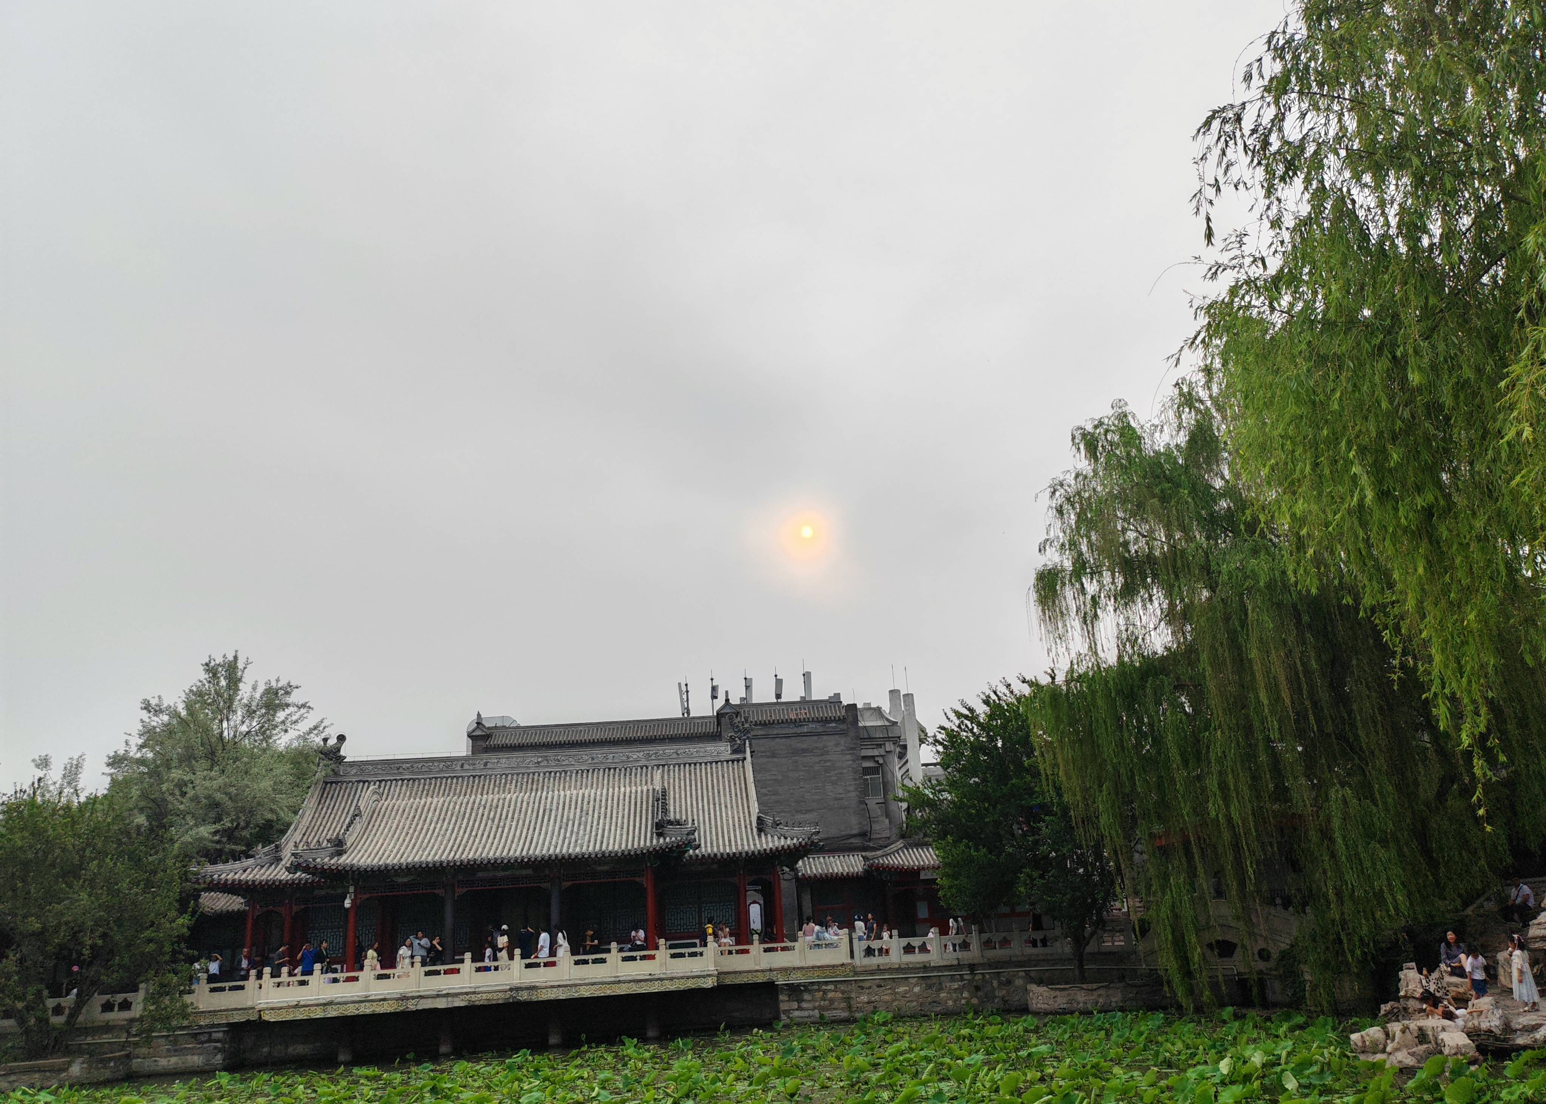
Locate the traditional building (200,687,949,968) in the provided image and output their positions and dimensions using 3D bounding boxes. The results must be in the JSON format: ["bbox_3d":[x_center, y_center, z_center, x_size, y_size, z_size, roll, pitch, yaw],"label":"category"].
[{"bbox_3d":[-6.817,10.536,43.856,24.500,9.300,9.500,-1,-17,-10],"label":"traditional building"}]

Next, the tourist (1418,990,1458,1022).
[{"bbox_3d":[12.171,8.331,22.033,0.650,0.700,0.500,10,-22,-39],"label":"tourist"}]

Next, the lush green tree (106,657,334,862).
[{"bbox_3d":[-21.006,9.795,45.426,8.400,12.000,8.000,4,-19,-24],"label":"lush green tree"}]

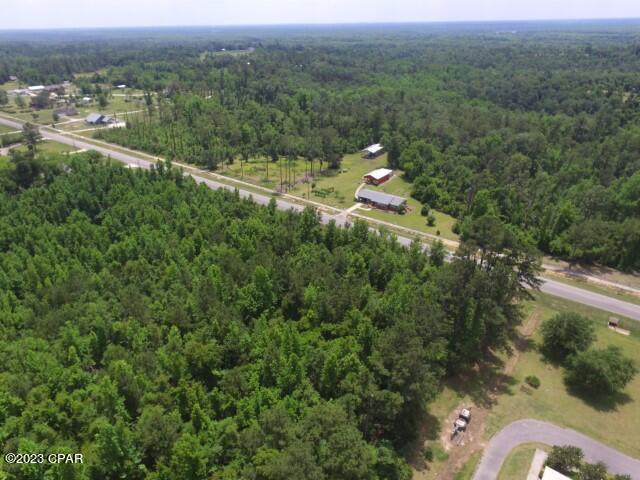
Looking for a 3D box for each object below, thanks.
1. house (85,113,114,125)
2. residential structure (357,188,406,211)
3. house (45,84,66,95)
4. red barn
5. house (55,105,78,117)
[{"bbox_3d":[-178.257,-99.321,298.524,18.000,6.200,13.500,18,36,29],"label":"house"},{"bbox_3d":[26.955,-17.825,159.465,19.244,3.706,8.500,18,35,29],"label":"residential structure"},{"bbox_3d":[-312.869,-178.667,437.628,11.500,5.500,20.000,18,36,29],"label":"house"},{"bbox_3d":[31.990,-35.900,205.330,8.900,4.700,15.200,20,37,32],"label":"red barn"},{"bbox_3d":[-224.814,-114.723,327.484,18.000,4.700,12.000,18,36,29],"label":"house"}]

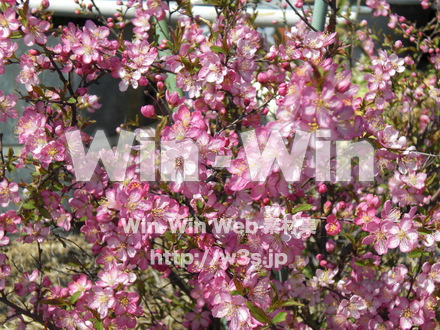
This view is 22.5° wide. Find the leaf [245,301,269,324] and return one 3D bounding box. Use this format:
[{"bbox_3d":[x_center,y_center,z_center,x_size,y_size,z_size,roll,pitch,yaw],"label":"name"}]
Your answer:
[{"bbox_3d":[0.034,0.133,1.000,0.005,0.031,0.010,-39,12,44],"label":"leaf"}]

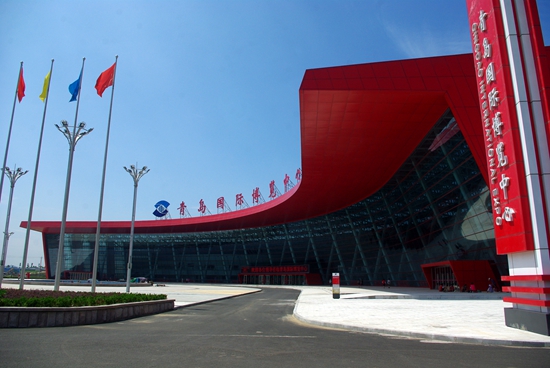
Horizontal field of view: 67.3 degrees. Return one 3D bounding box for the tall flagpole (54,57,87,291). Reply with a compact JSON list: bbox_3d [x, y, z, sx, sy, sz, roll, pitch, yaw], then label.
[{"bbox_3d":[-13.246,-0.727,26.738,0.220,16.420,0.220,0,-14,0],"label":"tall flagpole"}]

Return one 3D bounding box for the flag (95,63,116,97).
[{"bbox_3d":[-11.621,-7.212,28.359,1.600,2.350,0.400,-6,-15,24],"label":"flag"}]

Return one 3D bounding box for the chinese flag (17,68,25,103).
[{"bbox_3d":[-18.104,-7.015,29.407,0.400,2.400,1.200,6,-15,-21],"label":"chinese flag"}]

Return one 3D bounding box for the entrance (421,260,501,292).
[{"bbox_3d":[25.760,13.230,58.690,5.600,3.750,14.500,-1,-14,6],"label":"entrance"}]

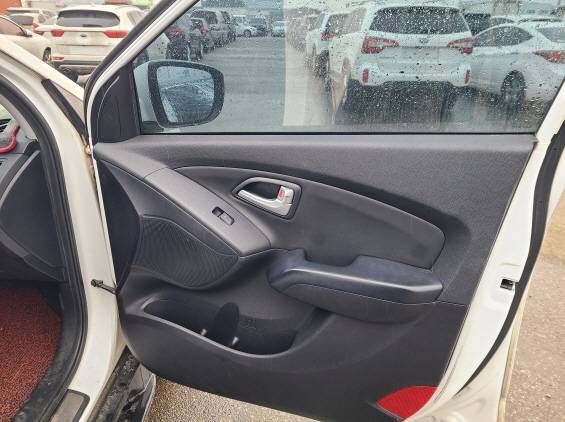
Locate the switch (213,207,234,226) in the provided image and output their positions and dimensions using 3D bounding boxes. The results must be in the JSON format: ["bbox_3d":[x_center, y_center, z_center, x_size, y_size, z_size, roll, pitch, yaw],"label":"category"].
[{"bbox_3d":[-0.127,0.012,0.917,0.050,0.020,0.012,37,-5,22],"label":"switch"}]

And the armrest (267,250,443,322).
[{"bbox_3d":[0.146,0.149,0.858,0.335,0.075,0.085,8,25,17],"label":"armrest"}]

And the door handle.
[{"bbox_3d":[-0.035,-0.022,0.902,0.114,0.046,0.028,16,28,13],"label":"door handle"}]

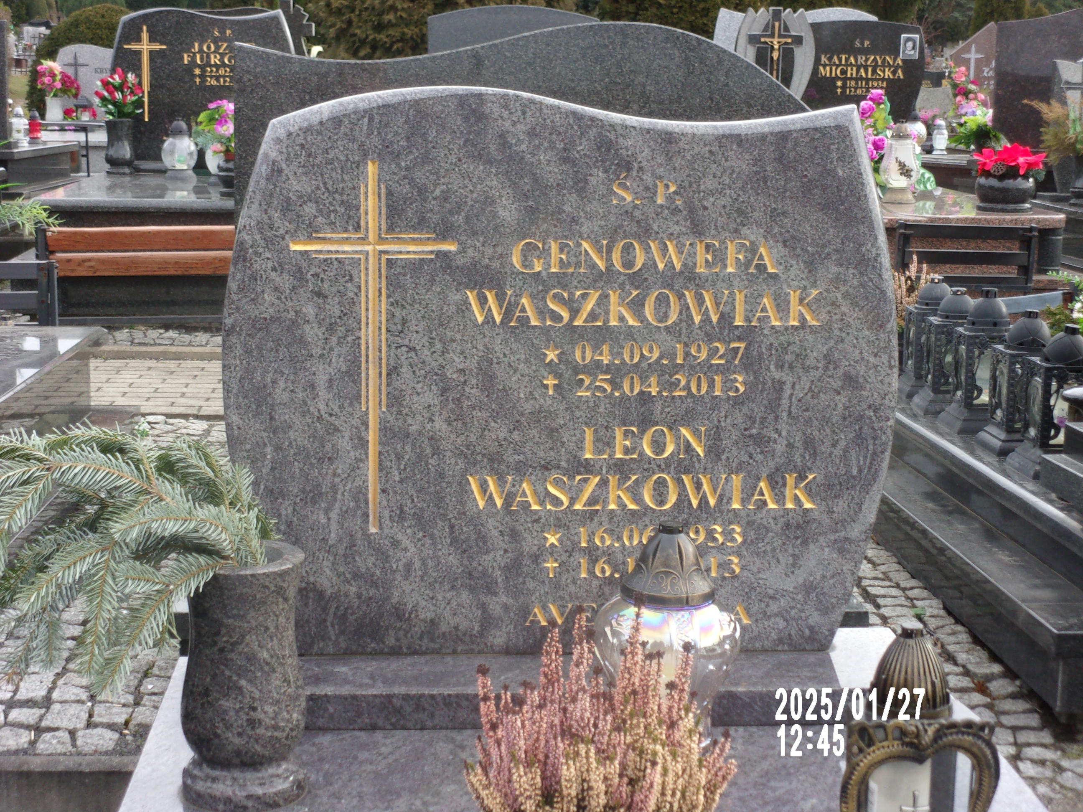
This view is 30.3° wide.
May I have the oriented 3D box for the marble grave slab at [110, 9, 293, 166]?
[{"bbox_3d":[-1.821,-1.726,10.767,1.010,0.816,0.090,0,10,-3],"label":"marble grave slab"}]

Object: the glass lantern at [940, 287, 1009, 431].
[{"bbox_3d":[1.077,-0.113,4.846,0.172,0.340,0.172,0,10,-4],"label":"glass lantern"}]

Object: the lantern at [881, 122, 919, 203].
[{"bbox_3d":[1.723,-1.171,9.587,0.187,0.386,0.180,0,10,-3],"label":"lantern"}]

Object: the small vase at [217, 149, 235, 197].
[{"bbox_3d":[-1.388,-1.045,9.026,0.170,0.190,0.170,0,10,-3],"label":"small vase"}]

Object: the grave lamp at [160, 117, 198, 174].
[{"bbox_3d":[-1.859,-1.318,10.257,0.182,0.302,0.182,0,10,-3],"label":"grave lamp"}]

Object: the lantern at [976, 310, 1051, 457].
[{"bbox_3d":[1.111,-0.059,4.581,0.172,0.323,0.172,0,10,-4],"label":"lantern"}]

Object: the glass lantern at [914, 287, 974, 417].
[{"bbox_3d":[1.048,-0.145,5.113,0.172,0.312,0.172,0,10,-4],"label":"glass lantern"}]

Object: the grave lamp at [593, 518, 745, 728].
[{"bbox_3d":[0.163,0.292,2.543,0.187,0.289,0.187,0,10,-3],"label":"grave lamp"}]

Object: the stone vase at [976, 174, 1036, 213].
[{"bbox_3d":[2.103,-0.965,9.058,0.272,0.166,0.260,0,10,-3],"label":"stone vase"}]

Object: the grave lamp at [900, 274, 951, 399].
[{"bbox_3d":[1.045,-0.188,5.352,0.172,0.314,0.172,0,10,-4],"label":"grave lamp"}]

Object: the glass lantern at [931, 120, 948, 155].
[{"bbox_3d":[2.426,-1.638,12.182,0.095,0.212,0.095,0,10,-3],"label":"glass lantern"}]

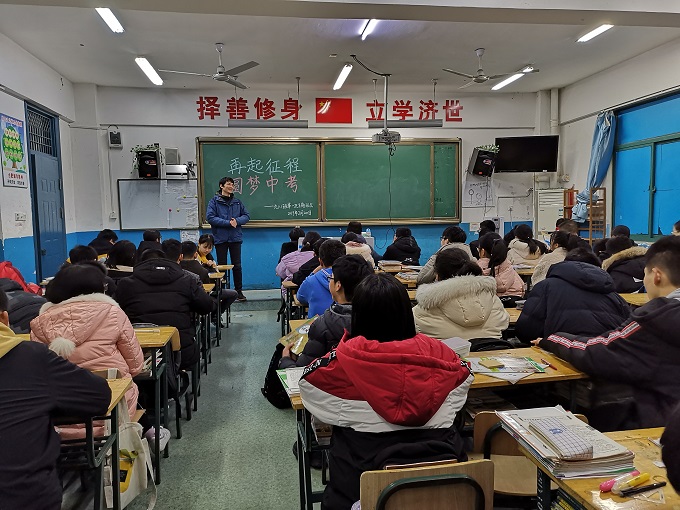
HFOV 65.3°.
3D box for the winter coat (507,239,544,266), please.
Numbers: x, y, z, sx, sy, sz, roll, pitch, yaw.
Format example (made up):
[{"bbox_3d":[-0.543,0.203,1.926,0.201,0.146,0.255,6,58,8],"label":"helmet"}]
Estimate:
[{"bbox_3d":[2.028,0.130,5.867,0.480,0.640,0.420,-2,5,-8],"label":"winter coat"}]

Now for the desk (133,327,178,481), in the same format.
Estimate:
[{"bbox_3d":[-1.207,0.810,2.860,0.600,0.735,0.446,-2,5,-8],"label":"desk"}]

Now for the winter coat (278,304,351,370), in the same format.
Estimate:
[{"bbox_3d":[-0.007,0.472,2.514,0.540,0.550,0.460,-3,5,-26],"label":"winter coat"}]

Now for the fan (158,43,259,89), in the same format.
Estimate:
[{"bbox_3d":[-1.446,-2.255,6.181,1.220,0.420,1.200,-1,4,-7],"label":"fan"}]

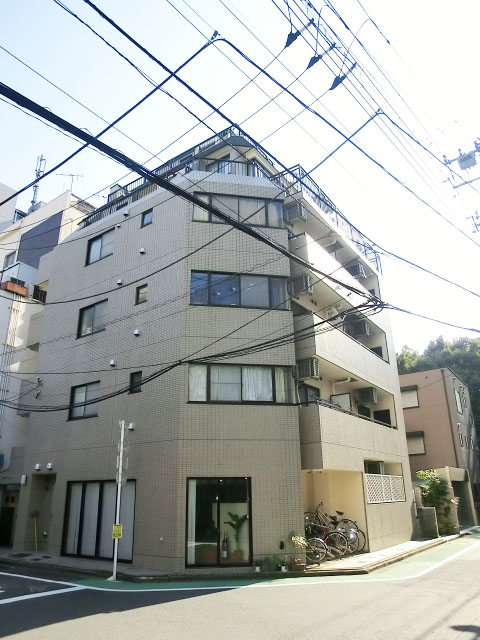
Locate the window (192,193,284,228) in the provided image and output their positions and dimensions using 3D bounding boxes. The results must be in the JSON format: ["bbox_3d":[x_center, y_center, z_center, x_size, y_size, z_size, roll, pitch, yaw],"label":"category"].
[{"bbox_3d":[-0.025,-3.407,13.906,2.889,1.077,0.120,3,-21,-8],"label":"window"}]

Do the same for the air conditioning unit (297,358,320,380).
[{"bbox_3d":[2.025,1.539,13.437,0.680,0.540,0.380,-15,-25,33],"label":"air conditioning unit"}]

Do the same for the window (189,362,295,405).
[{"bbox_3d":[0.094,1.728,11.898,2.950,1.090,0.140,3,-21,-9],"label":"window"}]

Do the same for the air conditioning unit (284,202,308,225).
[{"bbox_3d":[1.796,-3.462,14.640,0.720,0.560,0.310,-15,-25,32],"label":"air conditioning unit"}]

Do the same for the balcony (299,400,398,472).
[{"bbox_3d":[3.809,4.248,15.058,1.150,1.800,7.150,-15,-25,33],"label":"balcony"}]

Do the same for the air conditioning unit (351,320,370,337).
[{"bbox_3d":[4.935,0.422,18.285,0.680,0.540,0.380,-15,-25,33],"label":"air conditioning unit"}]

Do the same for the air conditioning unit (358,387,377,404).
[{"bbox_3d":[4.756,2.901,16.693,0.720,0.560,0.310,-15,-25,32],"label":"air conditioning unit"}]

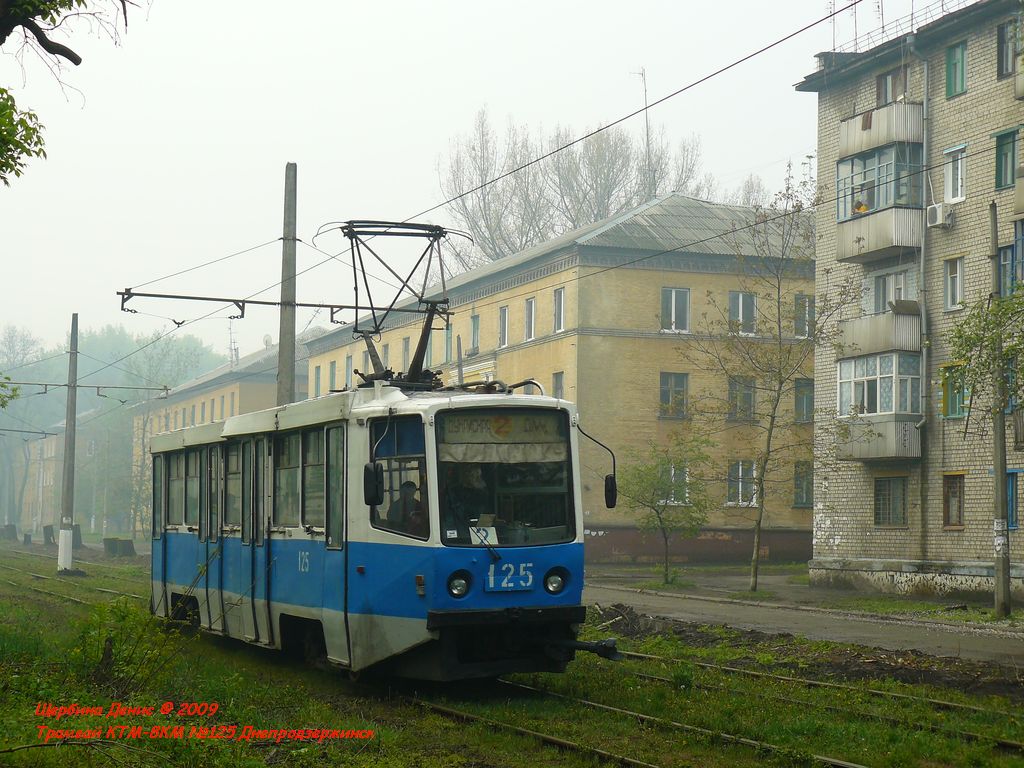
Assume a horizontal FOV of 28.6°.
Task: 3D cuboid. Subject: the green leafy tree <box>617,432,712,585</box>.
[{"bbox_3d":[4.213,3.434,55.572,2.640,4.190,2.510,1,-4,0],"label":"green leafy tree"}]

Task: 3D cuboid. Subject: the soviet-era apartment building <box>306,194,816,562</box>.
[{"bbox_3d":[1.317,0.872,103.093,14.900,16.050,49.700,2,-4,-18],"label":"soviet-era apartment building"}]

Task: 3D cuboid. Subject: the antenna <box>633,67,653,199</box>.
[{"bbox_3d":[5.840,-11.283,90.014,0.900,5.930,0.600,1,-4,0],"label":"antenna"}]

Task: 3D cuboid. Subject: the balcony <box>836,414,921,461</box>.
[{"bbox_3d":[9.817,1.449,54.037,0.800,1.150,3.250,2,-4,-18],"label":"balcony"}]

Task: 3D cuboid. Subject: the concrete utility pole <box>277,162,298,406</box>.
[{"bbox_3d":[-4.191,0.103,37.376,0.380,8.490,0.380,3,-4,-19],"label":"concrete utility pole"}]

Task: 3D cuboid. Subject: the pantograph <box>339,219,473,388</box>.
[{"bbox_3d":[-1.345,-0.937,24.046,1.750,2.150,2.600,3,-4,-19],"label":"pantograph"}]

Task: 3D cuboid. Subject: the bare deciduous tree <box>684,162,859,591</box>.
[{"bbox_3d":[6.639,-0.234,51.466,4.420,10.980,4.200,1,-4,0],"label":"bare deciduous tree"}]

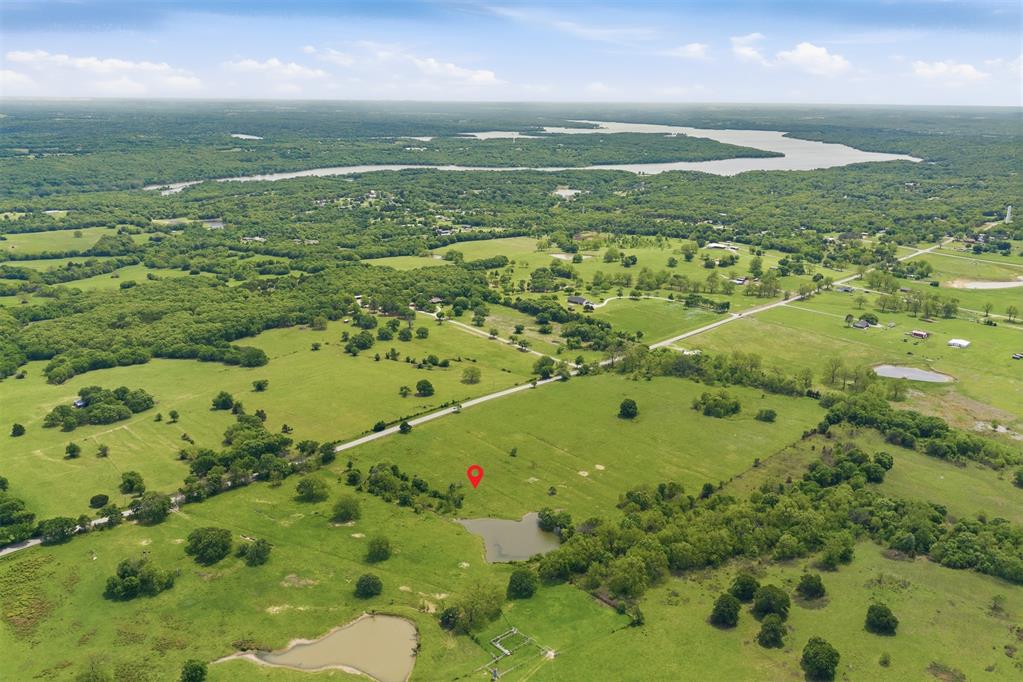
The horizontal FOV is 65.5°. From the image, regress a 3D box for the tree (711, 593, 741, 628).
[{"bbox_3d":[84.154,104.244,310.048,10.770,10.500,10.770,0,17,0],"label":"tree"}]

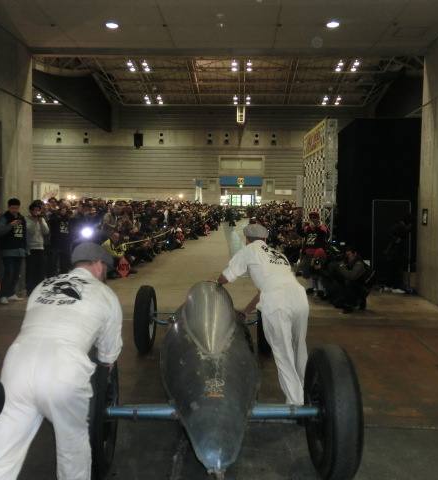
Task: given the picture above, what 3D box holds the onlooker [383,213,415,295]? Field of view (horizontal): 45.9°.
[{"bbox_3d":[3.701,0.250,10.593,0.580,1.580,0.480,2,4,17],"label":"onlooker"}]

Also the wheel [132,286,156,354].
[{"bbox_3d":[-0.815,0.894,5.795,0.160,0.760,0.760,1,4,-1],"label":"wheel"}]

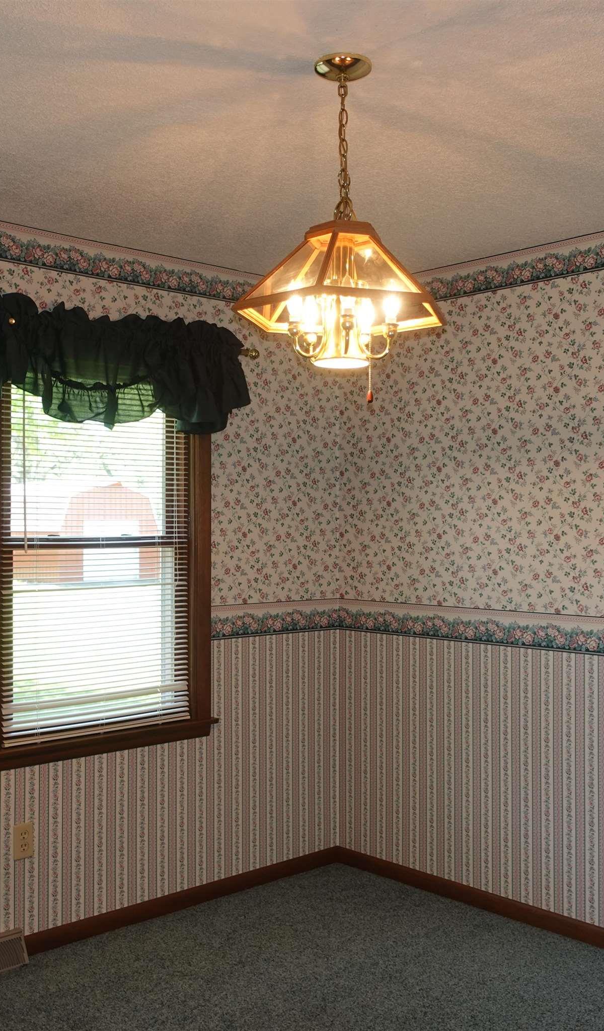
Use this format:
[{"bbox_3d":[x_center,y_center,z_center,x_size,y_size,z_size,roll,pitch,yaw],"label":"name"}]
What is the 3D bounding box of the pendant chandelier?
[{"bbox_3d":[0.091,-0.619,2.261,0.440,0.735,0.474,1,-1,-43],"label":"pendant chandelier"}]

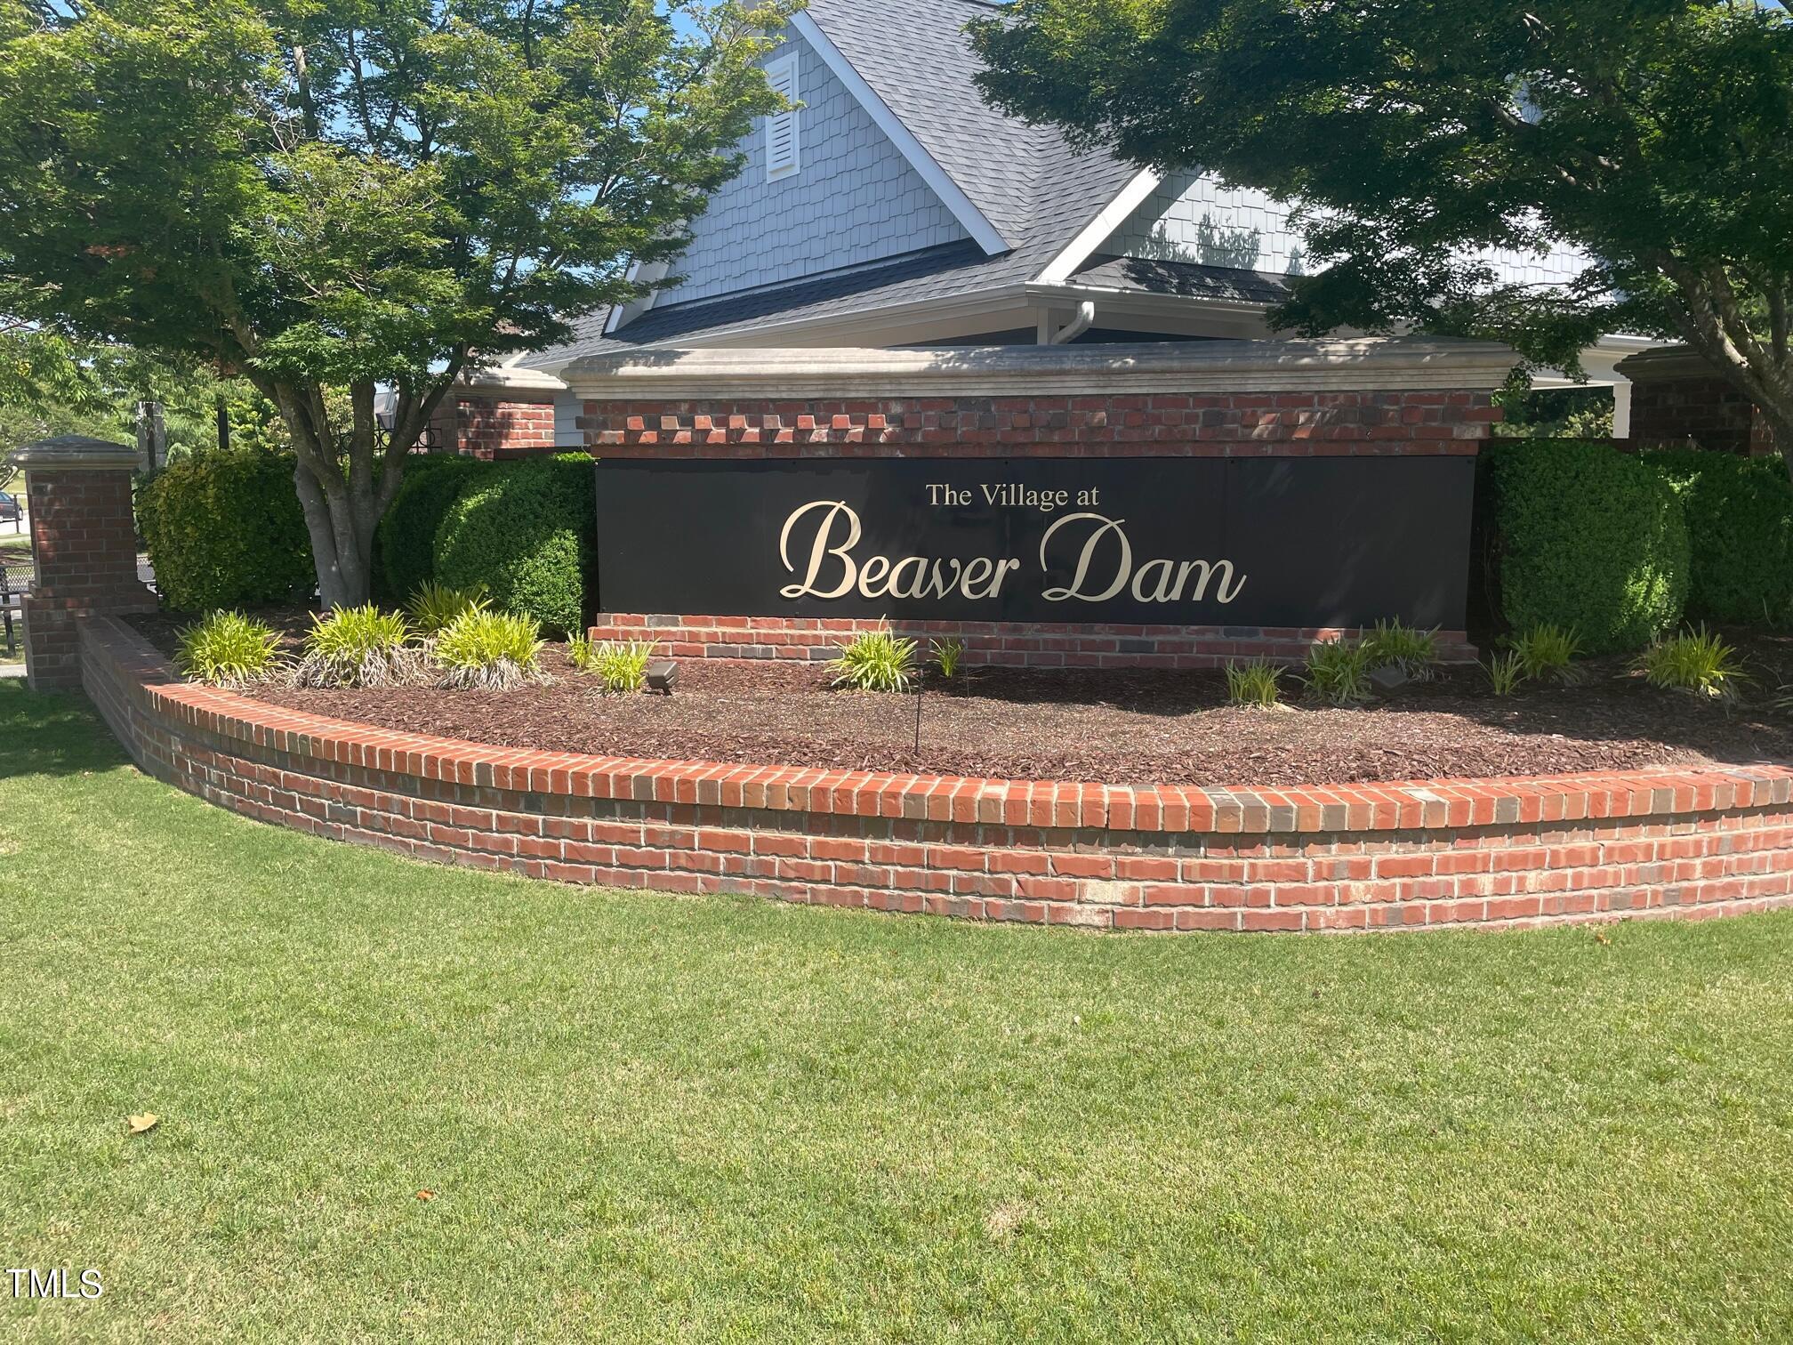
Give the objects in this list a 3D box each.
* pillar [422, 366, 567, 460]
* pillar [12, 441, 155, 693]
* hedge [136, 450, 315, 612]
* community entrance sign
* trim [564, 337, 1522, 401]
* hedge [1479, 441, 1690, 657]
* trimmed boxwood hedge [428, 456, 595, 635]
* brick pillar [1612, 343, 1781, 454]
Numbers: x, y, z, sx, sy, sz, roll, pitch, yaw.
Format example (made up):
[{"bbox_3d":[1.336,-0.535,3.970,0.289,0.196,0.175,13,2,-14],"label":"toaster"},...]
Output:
[{"bbox_3d":[-3.473,-1.547,11.612,0.974,2.162,0.974,-4,8,-31],"label":"pillar"},{"bbox_3d":[-6.047,-0.844,9.992,0.792,1.827,0.792,-5,8,-34],"label":"pillar"},{"bbox_3d":[-5.408,-1.162,10.911,1.269,1.269,1.117,-3,8,-28],"label":"hedge"},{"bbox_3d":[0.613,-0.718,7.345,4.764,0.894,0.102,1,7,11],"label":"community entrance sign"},{"bbox_3d":[0.687,-1.673,7.518,5.022,0.310,0.913,1,7,11],"label":"trim"},{"bbox_3d":[4.255,-0.794,8.272,1.035,1.248,1.015,4,8,28],"label":"hedge"},{"bbox_3d":[-2.604,-0.894,9.186,1.015,1.188,1.015,-2,7,-14],"label":"trimmed boxwood hedge"},{"bbox_3d":[5.974,-1.322,9.942,0.985,2.172,0.985,6,9,42],"label":"brick pillar"}]

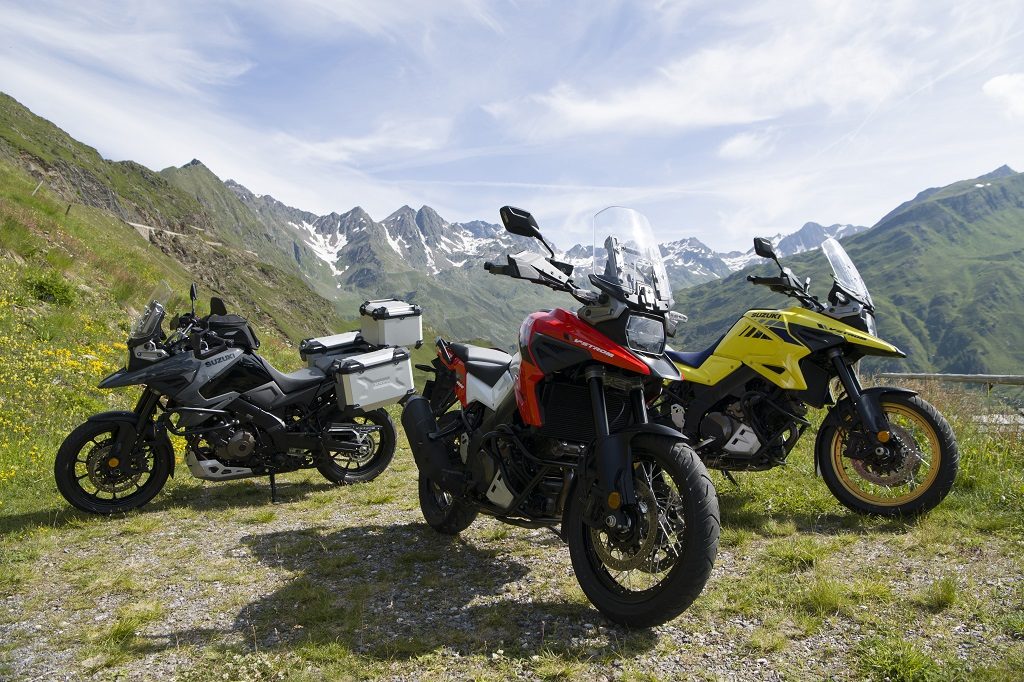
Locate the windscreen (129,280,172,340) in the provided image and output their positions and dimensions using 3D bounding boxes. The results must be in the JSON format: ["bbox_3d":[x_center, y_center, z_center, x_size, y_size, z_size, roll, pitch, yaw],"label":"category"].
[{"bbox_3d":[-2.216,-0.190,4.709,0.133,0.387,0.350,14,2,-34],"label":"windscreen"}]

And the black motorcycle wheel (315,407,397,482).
[{"bbox_3d":[-1.141,0.747,5.588,0.642,0.642,0.150,-1,10,-33],"label":"black motorcycle wheel"}]

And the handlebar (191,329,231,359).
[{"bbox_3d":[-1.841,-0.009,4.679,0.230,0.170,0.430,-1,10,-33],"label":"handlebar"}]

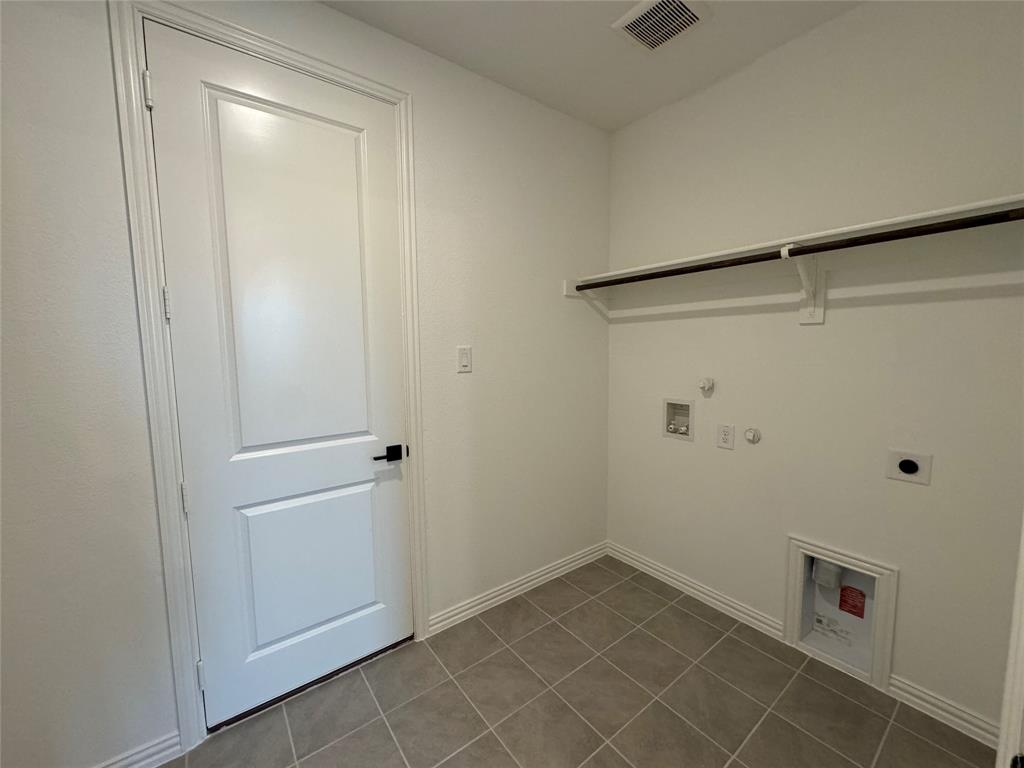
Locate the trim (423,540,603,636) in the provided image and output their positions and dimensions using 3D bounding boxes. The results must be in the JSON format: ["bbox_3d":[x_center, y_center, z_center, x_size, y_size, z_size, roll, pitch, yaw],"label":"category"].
[{"bbox_3d":[0.116,1.170,2.447,1.345,0.090,0.013,-5,7,-37],"label":"trim"}]

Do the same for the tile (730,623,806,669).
[{"bbox_3d":[1.223,1.253,1.977,0.136,0.013,0.300,-5,7,-37],"label":"tile"}]

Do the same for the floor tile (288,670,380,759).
[{"bbox_3d":[-0.717,1.304,1.646,0.301,0.010,0.295,-5,7,-37],"label":"floor tile"}]

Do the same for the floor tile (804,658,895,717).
[{"bbox_3d":[1.409,1.274,1.737,0.137,0.010,0.301,-5,7,-37],"label":"floor tile"}]

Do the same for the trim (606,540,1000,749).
[{"bbox_3d":[1.179,1.187,2.153,0.012,0.090,1.762,-5,7,-37],"label":"trim"}]

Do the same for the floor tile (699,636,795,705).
[{"bbox_3d":[1.047,1.268,1.844,0.301,0.010,0.301,-5,7,-37],"label":"floor tile"}]

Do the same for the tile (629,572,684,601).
[{"bbox_3d":[0.855,1.210,2.459,0.136,0.013,0.300,-5,7,-37],"label":"tile"}]

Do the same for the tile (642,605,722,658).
[{"bbox_3d":[0.862,1.247,2.085,0.301,0.010,0.301,-5,7,-37],"label":"tile"}]

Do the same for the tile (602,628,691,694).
[{"bbox_3d":[0.620,1.267,1.901,0.301,0.010,0.301,-5,7,-37],"label":"tile"}]

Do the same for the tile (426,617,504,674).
[{"bbox_3d":[-0.228,1.266,2.013,0.300,0.013,0.287,-5,7,-37],"label":"tile"}]

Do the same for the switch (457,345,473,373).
[{"bbox_3d":[-0.234,-0.124,2.068,0.087,0.131,0.009,-5,7,-37],"label":"switch"}]

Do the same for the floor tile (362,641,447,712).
[{"bbox_3d":[-0.473,1.284,1.827,0.301,0.010,0.289,-5,7,-37],"label":"floor tile"}]

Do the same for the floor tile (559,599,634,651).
[{"bbox_3d":[0.435,1.246,2.143,0.301,0.010,0.301,-5,7,-37],"label":"floor tile"}]

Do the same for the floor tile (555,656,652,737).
[{"bbox_3d":[0.378,1.286,1.717,0.301,0.010,0.301,-5,7,-37],"label":"floor tile"}]

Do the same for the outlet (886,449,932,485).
[{"bbox_3d":[1.529,0.321,1.594,0.016,0.118,0.120,-5,7,-37],"label":"outlet"}]

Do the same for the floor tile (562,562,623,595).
[{"bbox_3d":[0.500,1.205,2.559,0.300,0.013,0.281,-5,7,-37],"label":"floor tile"}]

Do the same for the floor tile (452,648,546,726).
[{"bbox_3d":[-0.048,1.286,1.777,0.300,0.013,0.300,-5,7,-37],"label":"floor tile"}]

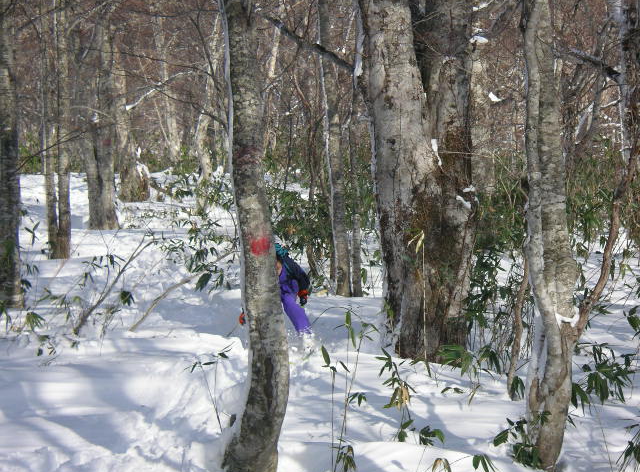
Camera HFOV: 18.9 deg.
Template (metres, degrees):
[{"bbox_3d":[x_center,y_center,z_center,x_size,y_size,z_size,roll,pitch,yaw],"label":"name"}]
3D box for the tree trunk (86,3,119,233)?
[{"bbox_3d":[-4.298,-2.322,38.000,0.580,4.450,0.550,0,2,0],"label":"tree trunk"}]

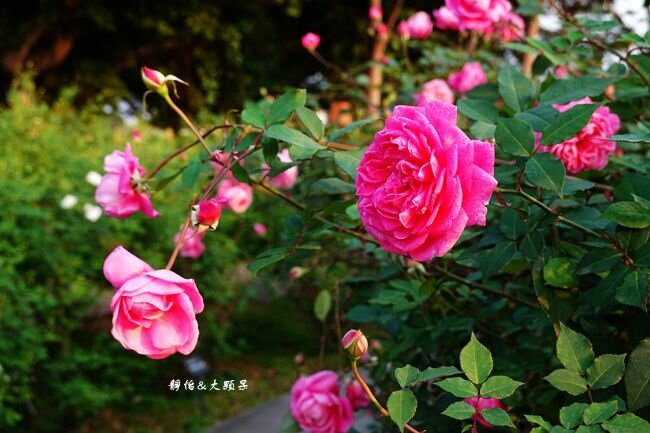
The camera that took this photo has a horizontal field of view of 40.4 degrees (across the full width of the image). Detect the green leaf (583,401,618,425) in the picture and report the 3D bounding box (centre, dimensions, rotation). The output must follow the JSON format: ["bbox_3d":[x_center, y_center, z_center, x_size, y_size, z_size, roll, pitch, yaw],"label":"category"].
[{"bbox_3d":[0.207,0.146,0.660,0.032,0.008,0.014,-26,42,-22],"label":"green leaf"}]

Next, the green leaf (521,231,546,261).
[{"bbox_3d":[0.225,0.032,0.950,0.024,0.036,0.008,-21,-22,-9],"label":"green leaf"}]

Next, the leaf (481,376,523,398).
[{"bbox_3d":[0.126,0.122,0.630,0.032,0.017,0.007,-10,-27,6],"label":"leaf"}]

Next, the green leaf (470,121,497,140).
[{"bbox_3d":[0.131,-0.072,0.720,0.027,0.008,0.020,-16,51,-13],"label":"green leaf"}]

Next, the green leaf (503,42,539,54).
[{"bbox_3d":[0.205,-0.175,0.920,0.039,0.009,0.020,20,38,16],"label":"green leaf"}]

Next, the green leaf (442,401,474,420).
[{"bbox_3d":[0.097,0.141,0.640,0.023,0.015,0.007,-2,-31,-9],"label":"green leaf"}]

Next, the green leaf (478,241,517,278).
[{"bbox_3d":[0.185,0.045,0.950,0.028,0.056,0.012,36,-18,22],"label":"green leaf"}]

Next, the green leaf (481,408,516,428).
[{"bbox_3d":[0.161,0.189,0.820,0.035,0.017,0.008,24,-30,15],"label":"green leaf"}]

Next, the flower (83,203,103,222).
[{"bbox_3d":[-0.631,-0.011,2.400,0.050,0.048,0.042,-1,7,-6],"label":"flower"}]

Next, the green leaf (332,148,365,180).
[{"bbox_3d":[0.030,-0.056,0.920,0.052,0.032,0.011,32,-26,17],"label":"green leaf"}]

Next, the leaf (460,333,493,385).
[{"bbox_3d":[0.108,0.101,0.630,0.023,0.037,0.008,-4,-6,-1],"label":"leaf"}]

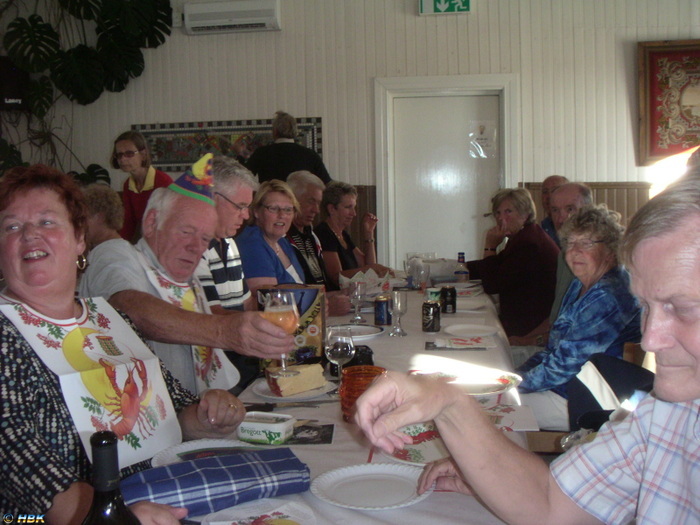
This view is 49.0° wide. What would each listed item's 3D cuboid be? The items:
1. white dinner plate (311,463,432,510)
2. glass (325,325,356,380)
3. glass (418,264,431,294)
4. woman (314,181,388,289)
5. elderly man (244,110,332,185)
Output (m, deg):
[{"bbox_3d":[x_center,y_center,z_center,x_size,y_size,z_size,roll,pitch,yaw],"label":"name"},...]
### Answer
[{"bbox_3d":[0.041,0.428,1.440,0.230,0.020,0.230,-1,6,0],"label":"white dinner plate"},{"bbox_3d":[-0.028,0.274,2.137,0.083,0.182,0.083,-1,6,0],"label":"glass"},{"bbox_3d":[0.388,0.089,4.010,0.064,0.142,0.064,-1,6,0],"label":"glass"},{"bbox_3d":[0.024,0.187,4.520,0.720,1.323,0.520,1,6,20],"label":"woman"},{"bbox_3d":[-0.399,-0.103,5.117,0.560,1.791,0.380,-2,6,-11],"label":"elderly man"}]

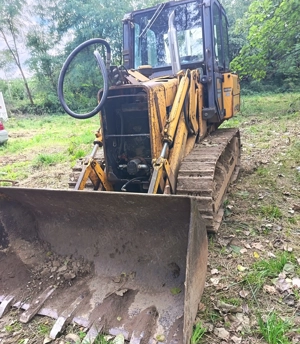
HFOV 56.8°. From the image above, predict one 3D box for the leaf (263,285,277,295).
[{"bbox_3d":[0.959,0.942,2.228,0.093,0.030,0.072,2,16,24],"label":"leaf"}]

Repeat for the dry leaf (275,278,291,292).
[{"bbox_3d":[1.129,0.963,2.353,0.119,0.025,0.107,3,18,27],"label":"dry leaf"}]

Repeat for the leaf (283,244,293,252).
[{"bbox_3d":[1.374,0.765,2.762,0.074,0.030,0.083,-15,18,-33],"label":"leaf"}]

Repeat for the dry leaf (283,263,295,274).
[{"bbox_3d":[1.285,0.892,2.563,0.095,0.018,0.126,3,18,27],"label":"dry leaf"}]

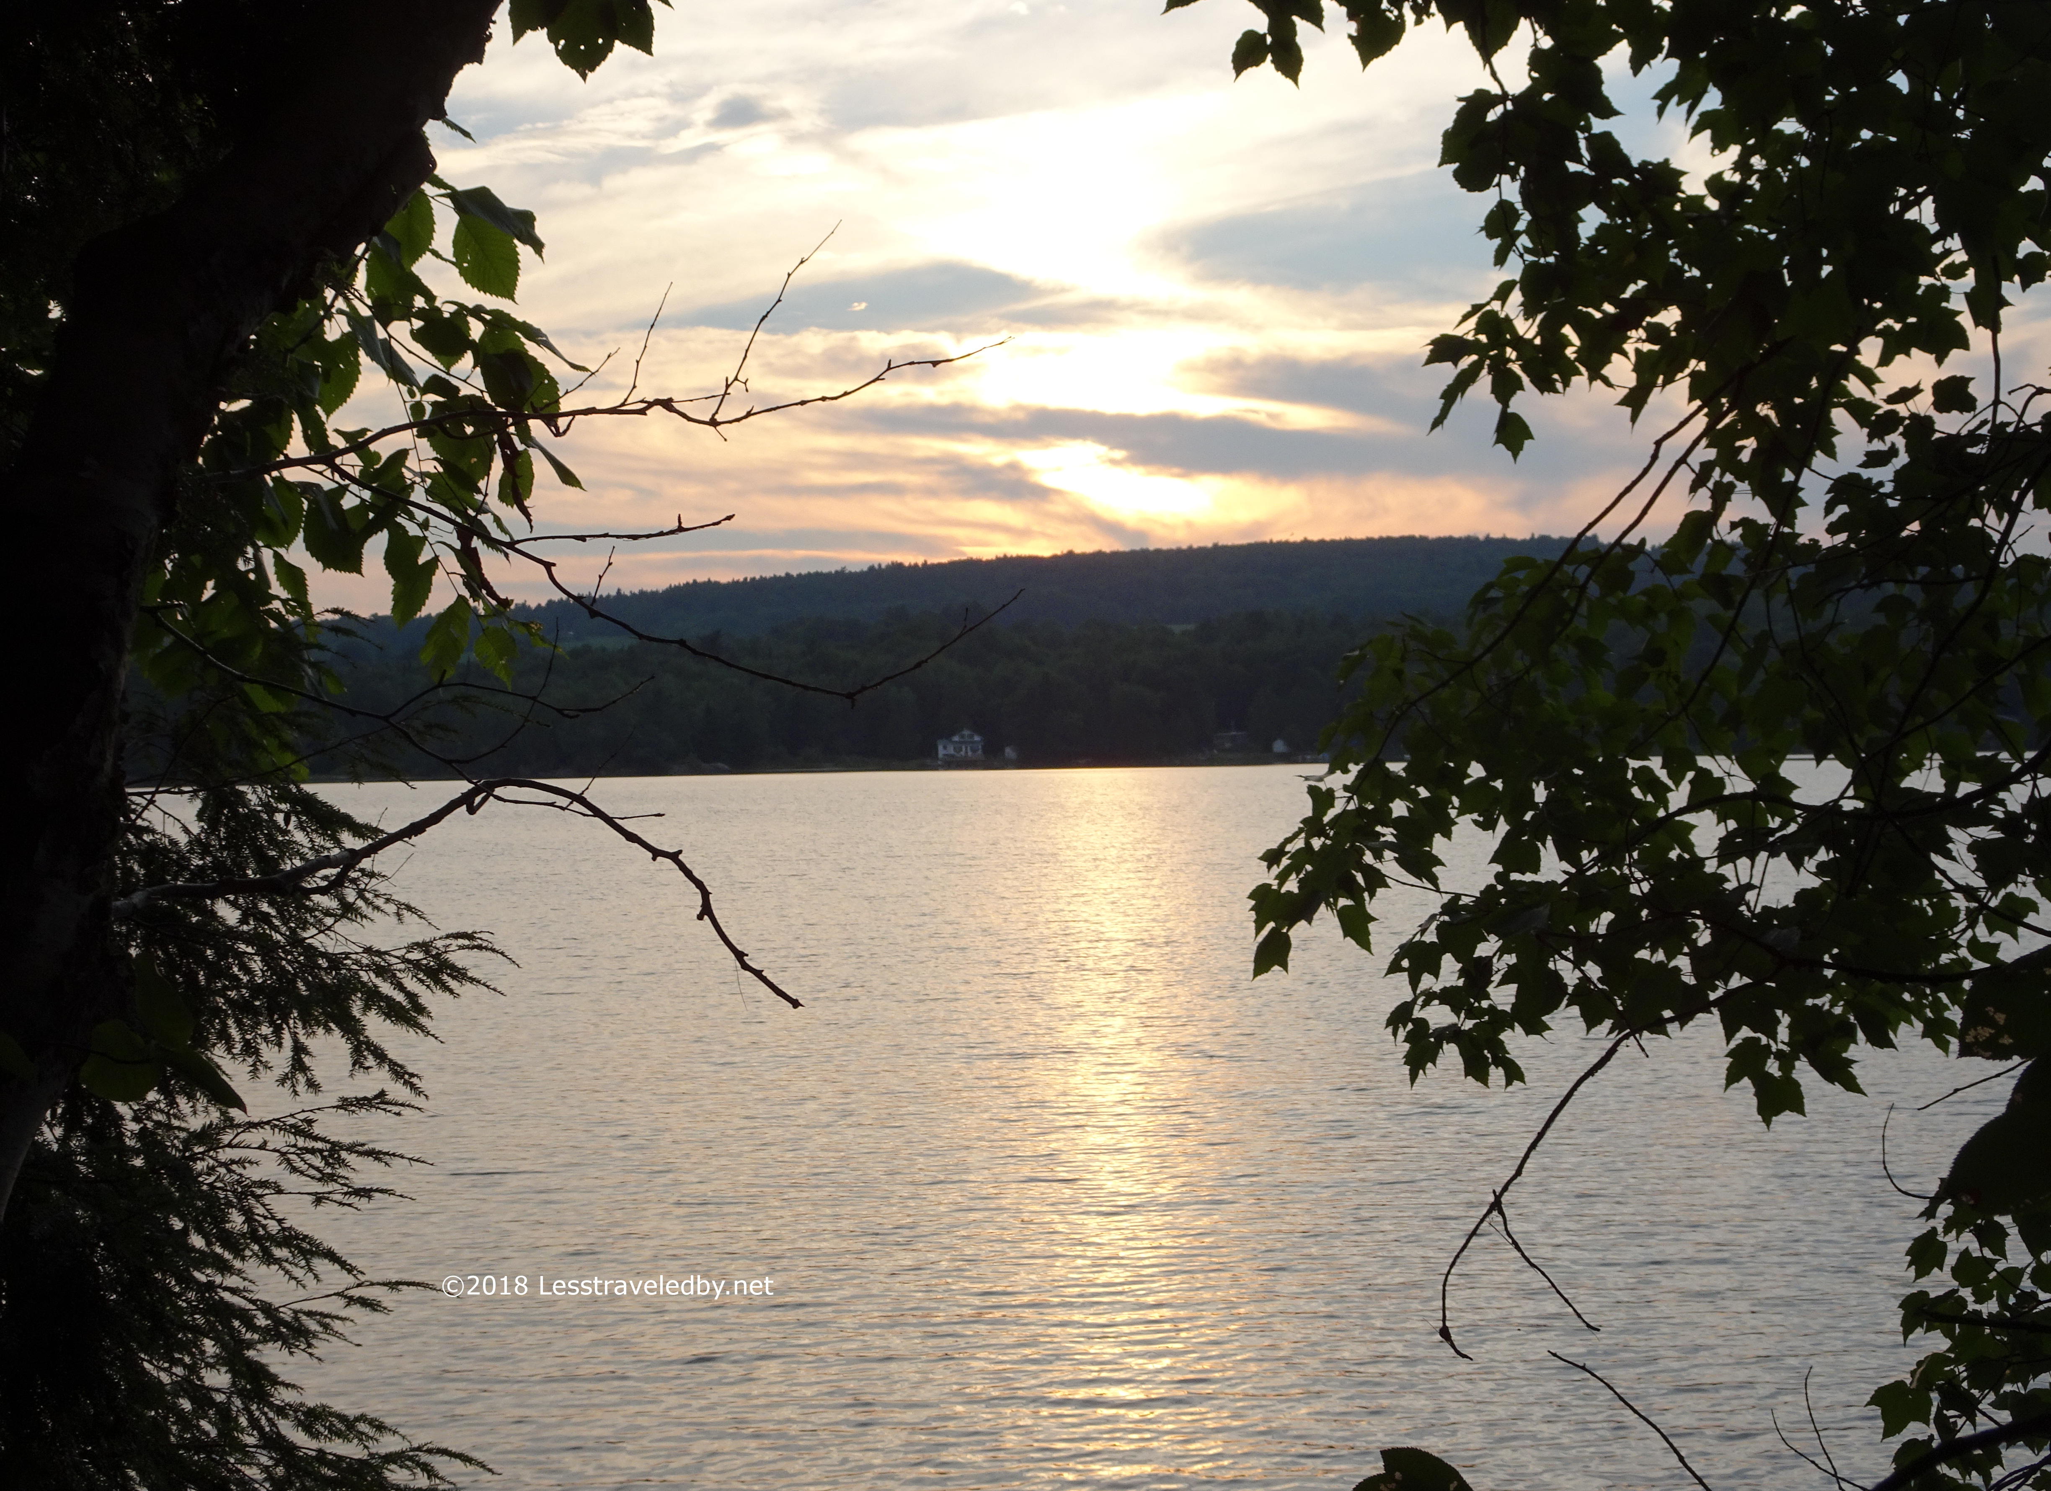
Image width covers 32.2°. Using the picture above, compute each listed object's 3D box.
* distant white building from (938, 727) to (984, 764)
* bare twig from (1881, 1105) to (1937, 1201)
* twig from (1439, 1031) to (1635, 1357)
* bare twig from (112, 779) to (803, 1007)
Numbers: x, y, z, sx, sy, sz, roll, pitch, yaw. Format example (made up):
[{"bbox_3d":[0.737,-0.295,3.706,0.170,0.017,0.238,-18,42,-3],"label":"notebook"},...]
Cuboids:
[{"bbox_3d":[-12.621,0.000,700.000,8.300,7.257,8.500,0,0,-9],"label":"distant white building"},{"bbox_3d":[0.795,0.366,3.200,0.052,0.085,0.040,0,0,0],"label":"bare twig"},{"bbox_3d":[0.532,0.467,3.700,0.205,0.339,0.130,0,0,0],"label":"twig"},{"bbox_3d":[-0.479,0.124,3.000,0.584,0.193,0.200,0,0,0],"label":"bare twig"}]

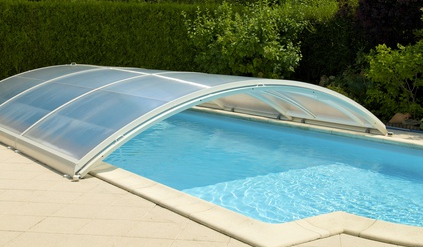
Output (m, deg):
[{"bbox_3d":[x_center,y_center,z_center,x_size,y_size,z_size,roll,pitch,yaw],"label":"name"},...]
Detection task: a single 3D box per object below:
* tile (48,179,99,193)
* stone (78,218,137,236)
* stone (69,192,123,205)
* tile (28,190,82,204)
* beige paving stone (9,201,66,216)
[{"bbox_3d":[-1.435,0.688,5.961,0.402,0.040,0.398,1,8,11],"label":"tile"},{"bbox_3d":[-0.852,0.869,4.631,0.402,0.040,0.398,1,8,11],"label":"stone"},{"bbox_3d":[-1.107,0.751,5.493,0.402,0.040,0.398,1,8,11],"label":"stone"},{"bbox_3d":[-1.510,0.744,5.568,0.402,0.040,0.398,1,8,11],"label":"tile"},{"bbox_3d":[-1.584,0.800,5.175,0.402,0.040,0.398,1,8,11],"label":"beige paving stone"}]

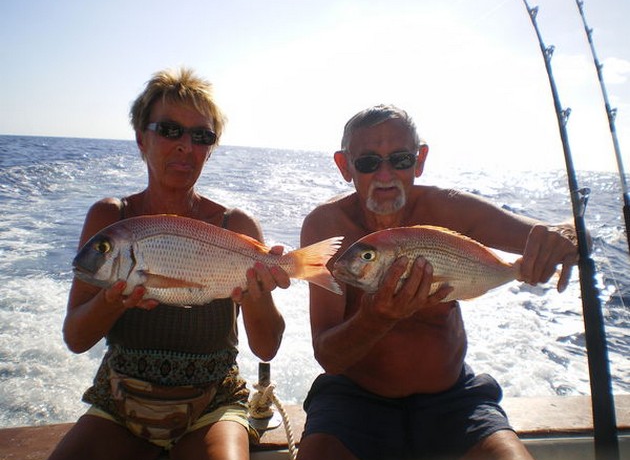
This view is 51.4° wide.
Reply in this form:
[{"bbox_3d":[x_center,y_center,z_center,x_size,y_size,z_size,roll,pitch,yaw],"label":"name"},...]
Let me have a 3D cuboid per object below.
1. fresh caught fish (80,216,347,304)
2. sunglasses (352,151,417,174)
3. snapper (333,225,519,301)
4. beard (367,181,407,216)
[{"bbox_3d":[-0.181,0.051,1.100,0.445,0.150,0.064,0,6,-2],"label":"fresh caught fish"},{"bbox_3d":[0.147,-0.153,1.457,0.140,0.042,0.140,-6,8,1],"label":"sunglasses"},{"bbox_3d":[0.215,0.057,1.120,0.365,0.130,0.058,0,7,-9],"label":"snapper"},{"bbox_3d":[0.151,-0.069,1.385,0.084,0.072,0.050,-6,8,1],"label":"beard"}]

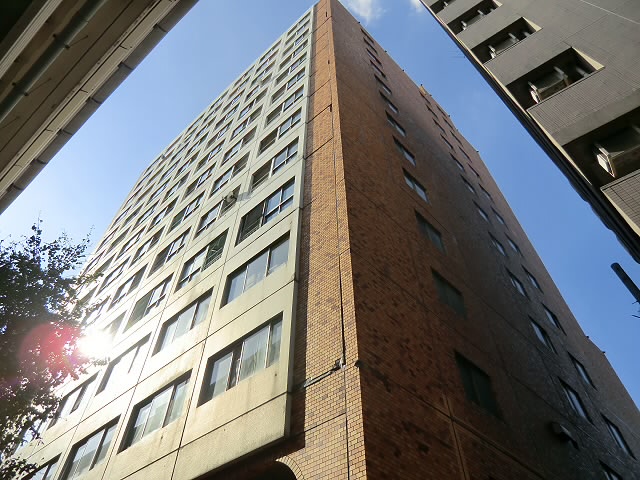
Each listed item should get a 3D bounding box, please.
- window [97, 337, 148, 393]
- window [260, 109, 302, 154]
[{"bbox_3d":[-6.483,4.220,14.848,2.559,1.328,0.200,-35,-59,24],"label":"window"},{"bbox_3d":[-1.618,-4.384,18.349,2.400,1.470,0.200,-35,-60,24],"label":"window"}]

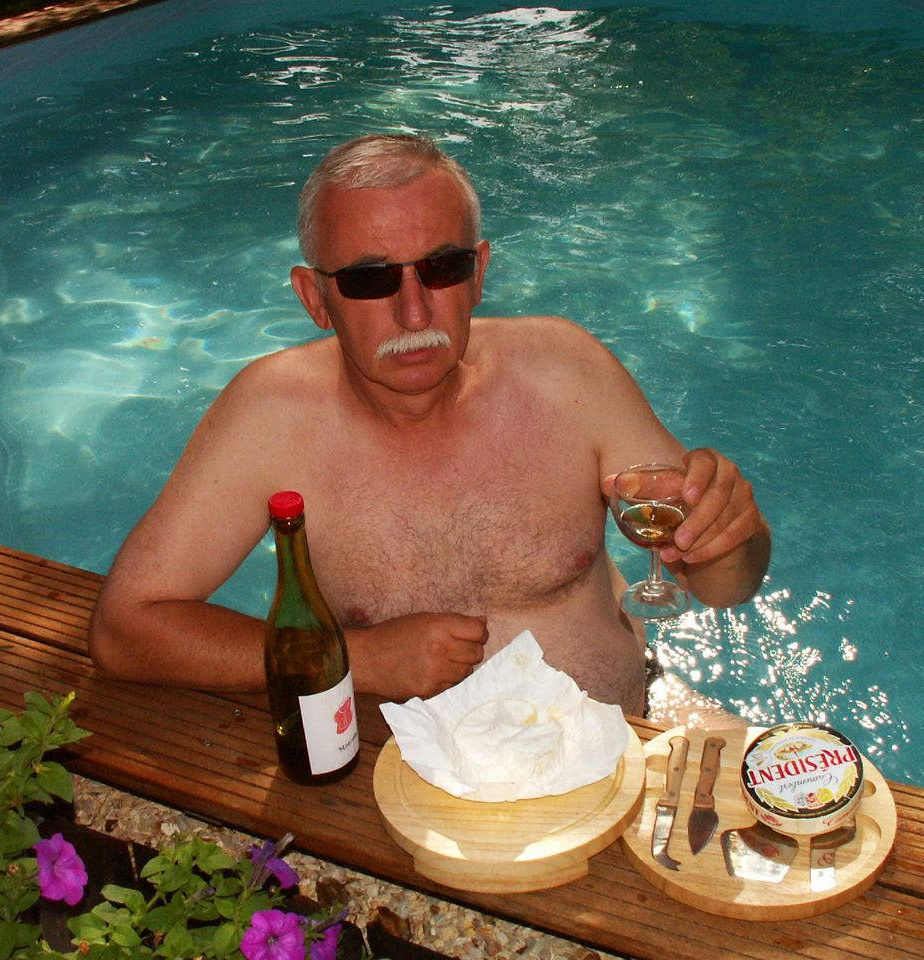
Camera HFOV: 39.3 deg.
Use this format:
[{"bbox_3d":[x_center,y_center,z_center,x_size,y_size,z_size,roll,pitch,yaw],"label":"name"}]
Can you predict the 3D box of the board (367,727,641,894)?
[{"bbox_3d":[0.044,0.278,1.206,0.251,0.035,0.251,-5,29,0],"label":"board"}]

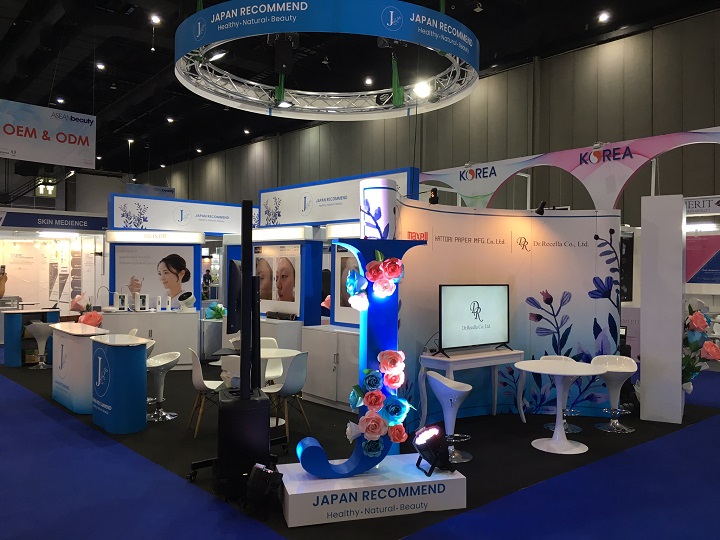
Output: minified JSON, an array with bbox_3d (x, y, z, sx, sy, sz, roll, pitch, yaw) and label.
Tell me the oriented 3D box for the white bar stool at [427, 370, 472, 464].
[{"bbox_3d":[0.808,1.270,5.325,0.420,0.760,0.450,1,0,14],"label":"white bar stool"}]

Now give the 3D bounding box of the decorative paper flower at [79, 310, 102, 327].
[{"bbox_3d":[-3.753,0.682,8.400,0.300,0.250,0.280,1,0,-18],"label":"decorative paper flower"}]

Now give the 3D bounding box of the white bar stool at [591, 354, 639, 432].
[{"bbox_3d":[2.595,1.250,6.152,0.455,0.725,0.430,0,0,-1],"label":"white bar stool"}]

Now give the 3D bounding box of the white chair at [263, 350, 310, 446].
[{"bbox_3d":[-0.765,1.189,5.892,0.530,0.820,0.470,0,0,18],"label":"white chair"}]

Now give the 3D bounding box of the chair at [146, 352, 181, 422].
[{"bbox_3d":[-2.180,1.237,6.552,0.430,0.710,0.450,0,0,-42],"label":"chair"}]

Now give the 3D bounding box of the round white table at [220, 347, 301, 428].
[{"bbox_3d":[-1.045,1.234,6.362,0.865,0.725,0.865,0,0,0],"label":"round white table"}]

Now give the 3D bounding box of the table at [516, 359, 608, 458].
[{"bbox_3d":[1.900,1.297,5.699,0.840,0.740,0.840,1,0,0],"label":"table"}]

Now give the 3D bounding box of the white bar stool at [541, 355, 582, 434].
[{"bbox_3d":[2.107,1.269,6.252,0.440,0.735,0.420,1,0,-20],"label":"white bar stool"}]

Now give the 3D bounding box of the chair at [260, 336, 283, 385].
[{"bbox_3d":[-1.095,1.186,6.772,0.470,0.820,0.530,0,0,-6],"label":"chair"}]

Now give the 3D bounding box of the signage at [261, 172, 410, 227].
[{"bbox_3d":[-0.423,-0.901,8.009,0.130,0.530,3.170,1,-1,-41],"label":"signage"}]

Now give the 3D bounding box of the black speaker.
[{"bbox_3d":[-0.865,1.277,4.515,0.360,0.690,0.460,1,0,-13],"label":"black speaker"}]

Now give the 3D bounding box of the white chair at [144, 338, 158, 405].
[{"bbox_3d":[-2.753,1.251,7.581,0.420,0.740,0.450,1,0,-30],"label":"white chair"}]

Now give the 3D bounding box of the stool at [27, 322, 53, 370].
[{"bbox_3d":[-5.139,1.224,9.759,0.450,0.740,0.420,1,0,-30],"label":"stool"}]

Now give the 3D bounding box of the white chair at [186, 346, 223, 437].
[{"bbox_3d":[-1.460,1.181,5.982,0.530,0.830,0.470,0,0,-27],"label":"white chair"}]

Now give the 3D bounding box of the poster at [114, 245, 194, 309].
[{"bbox_3d":[-3.424,0.125,10.050,1.280,1.070,0.040,1,0,-11],"label":"poster"}]

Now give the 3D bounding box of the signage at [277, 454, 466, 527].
[{"bbox_3d":[0.063,1.502,4.189,1.205,0.204,0.578,0,0,-15],"label":"signage"}]

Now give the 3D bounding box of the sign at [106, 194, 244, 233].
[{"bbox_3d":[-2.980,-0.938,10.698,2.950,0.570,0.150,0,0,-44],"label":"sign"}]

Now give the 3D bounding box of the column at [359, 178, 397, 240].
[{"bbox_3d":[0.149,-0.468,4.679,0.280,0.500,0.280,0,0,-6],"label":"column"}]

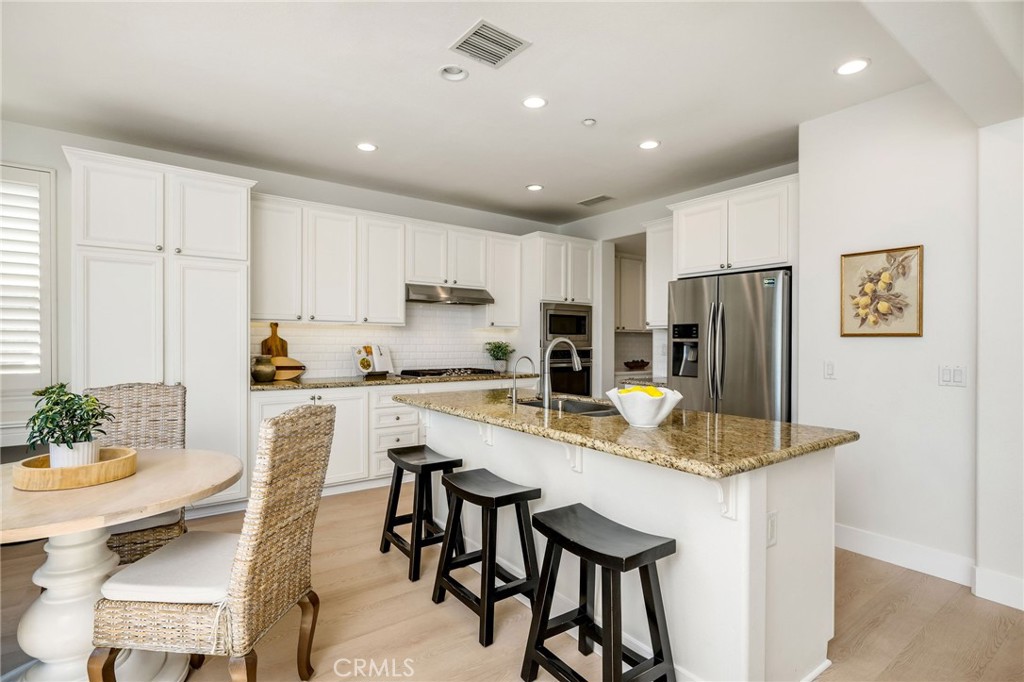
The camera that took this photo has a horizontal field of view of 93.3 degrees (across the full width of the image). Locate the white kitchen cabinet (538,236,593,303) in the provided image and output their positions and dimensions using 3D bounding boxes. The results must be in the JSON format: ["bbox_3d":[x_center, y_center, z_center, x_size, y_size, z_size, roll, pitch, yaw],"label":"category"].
[{"bbox_3d":[0.439,-0.768,5.603,0.825,0.705,0.630,0,0,-36],"label":"white kitchen cabinet"}]

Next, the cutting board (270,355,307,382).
[{"bbox_3d":[-1.929,0.233,4.059,0.387,0.200,0.030,0,-17,-37],"label":"cutting board"}]

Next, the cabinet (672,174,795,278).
[{"bbox_3d":[1.867,-0.810,3.799,0.640,0.625,0.960,0,0,-37],"label":"cabinet"}]

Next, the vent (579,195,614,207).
[{"bbox_3d":[0.875,-1.440,5.042,0.180,0.025,0.375,0,0,-36],"label":"vent"}]

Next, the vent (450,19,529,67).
[{"bbox_3d":[-0.103,-1.441,2.385,0.290,0.025,0.284,0,0,-36],"label":"vent"}]

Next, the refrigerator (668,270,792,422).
[{"bbox_3d":[1.811,0.388,3.833,0.710,1.770,0.915,0,0,-36],"label":"refrigerator"}]

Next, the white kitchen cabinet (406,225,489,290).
[{"bbox_3d":[-0.727,-0.830,4.925,0.900,0.590,0.360,0,0,-36],"label":"white kitchen cabinet"}]

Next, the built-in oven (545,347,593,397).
[{"bbox_3d":[0.469,0.440,5.586,0.750,0.730,0.600,0,0,-36],"label":"built-in oven"}]

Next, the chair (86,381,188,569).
[{"bbox_3d":[-1.829,0.737,2.321,0.470,1.030,0.600,0,0,-27],"label":"chair"}]

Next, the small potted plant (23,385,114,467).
[{"bbox_3d":[-1.646,0.325,1.800,0.310,0.340,0.310,0,0,-37],"label":"small potted plant"}]

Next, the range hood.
[{"bbox_3d":[-0.688,-0.457,4.869,0.900,0.155,0.500,0,0,-36],"label":"range hood"}]

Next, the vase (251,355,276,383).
[{"bbox_3d":[-1.981,0.221,3.857,0.200,0.215,0.200,0,0,-37],"label":"vase"}]

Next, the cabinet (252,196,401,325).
[{"bbox_3d":[-1.611,-0.652,4.226,1.335,0.980,0.345,0,0,-37],"label":"cabinet"}]

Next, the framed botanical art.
[{"bbox_3d":[2.121,-0.272,2.791,0.030,0.505,0.390,0,0,-37],"label":"framed botanical art"}]

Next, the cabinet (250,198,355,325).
[{"bbox_3d":[-1.785,-0.652,4.095,0.900,0.980,0.345,0,0,-37],"label":"cabinet"}]

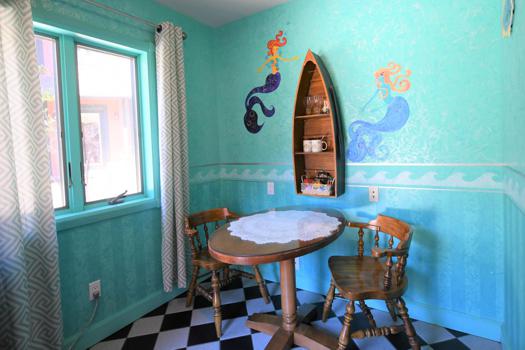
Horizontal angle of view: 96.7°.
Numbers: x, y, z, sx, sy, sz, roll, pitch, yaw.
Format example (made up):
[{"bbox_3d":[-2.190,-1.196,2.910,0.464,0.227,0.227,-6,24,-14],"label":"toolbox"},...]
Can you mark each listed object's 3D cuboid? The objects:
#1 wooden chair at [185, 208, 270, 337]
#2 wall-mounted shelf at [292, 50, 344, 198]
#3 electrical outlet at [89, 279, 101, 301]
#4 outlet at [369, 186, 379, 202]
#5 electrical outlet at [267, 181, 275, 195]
[{"bbox_3d":[-0.316,0.720,1.934,0.530,0.760,0.540,1,5,42],"label":"wooden chair"},{"bbox_3d":[0.434,-0.403,1.860,0.360,1.130,0.185,0,5,30],"label":"wall-mounted shelf"},{"bbox_3d":[-1.156,0.797,1.610,0.012,0.115,0.071,1,5,36],"label":"electrical outlet"},{"bbox_3d":[0.845,0.146,1.765,0.071,0.115,0.010,0,5,30],"label":"outlet"},{"bbox_3d":[0.079,0.128,2.180,0.071,0.115,0.010,0,5,30],"label":"electrical outlet"}]

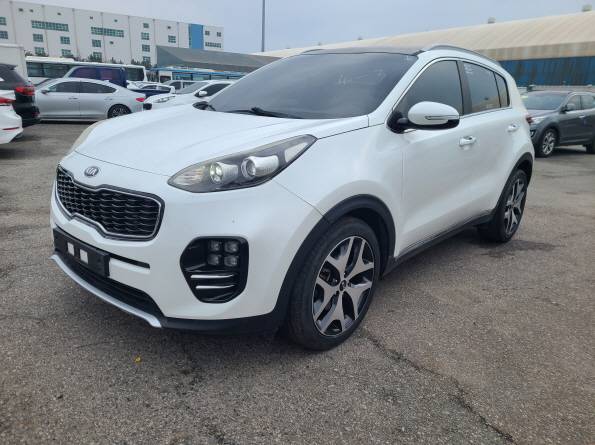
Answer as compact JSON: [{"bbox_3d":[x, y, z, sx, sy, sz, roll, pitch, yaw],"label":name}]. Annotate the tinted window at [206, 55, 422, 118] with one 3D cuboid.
[{"bbox_3d":[0.051,-0.947,2.998,1.400,0.140,0.930,16,49,39],"label":"tinted window"}]

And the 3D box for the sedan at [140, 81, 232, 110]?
[{"bbox_3d":[-3.048,-4.305,16.056,4.500,1.660,1.860,-6,18,-29],"label":"sedan"}]

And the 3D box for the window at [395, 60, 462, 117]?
[{"bbox_3d":[0.846,-0.863,2.806,0.150,0.380,1.060,16,21,39],"label":"window"}]

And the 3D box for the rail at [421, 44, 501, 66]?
[{"bbox_3d":[1.339,-1.280,3.456,0.070,0.100,1.650,16,21,39],"label":"rail"}]

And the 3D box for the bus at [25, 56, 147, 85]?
[{"bbox_3d":[-18.736,-12.183,38.200,11.000,3.400,2.500,-1,16,-14],"label":"bus"}]

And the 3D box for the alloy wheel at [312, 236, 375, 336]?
[{"bbox_3d":[0.172,0.302,2.290,0.190,0.512,0.512,16,21,40],"label":"alloy wheel"}]

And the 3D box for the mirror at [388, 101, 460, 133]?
[{"bbox_3d":[0.715,-0.568,2.407,0.260,0.170,0.220,16,21,39],"label":"mirror"}]

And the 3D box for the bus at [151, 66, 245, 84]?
[{"bbox_3d":[-8.804,-13.106,43.200,11.000,3.250,2.500,-4,17,-21],"label":"bus"}]

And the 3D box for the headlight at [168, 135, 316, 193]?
[{"bbox_3d":[-0.199,-0.252,1.977,0.370,0.260,0.630,16,21,39],"label":"headlight"}]

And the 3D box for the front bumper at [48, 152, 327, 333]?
[{"bbox_3d":[-0.800,0.014,2.339,1.830,0.740,0.700,16,21,39],"label":"front bumper"}]

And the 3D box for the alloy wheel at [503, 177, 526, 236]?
[{"bbox_3d":[1.935,-0.157,4.150,0.180,0.520,0.520,16,21,39],"label":"alloy wheel"}]

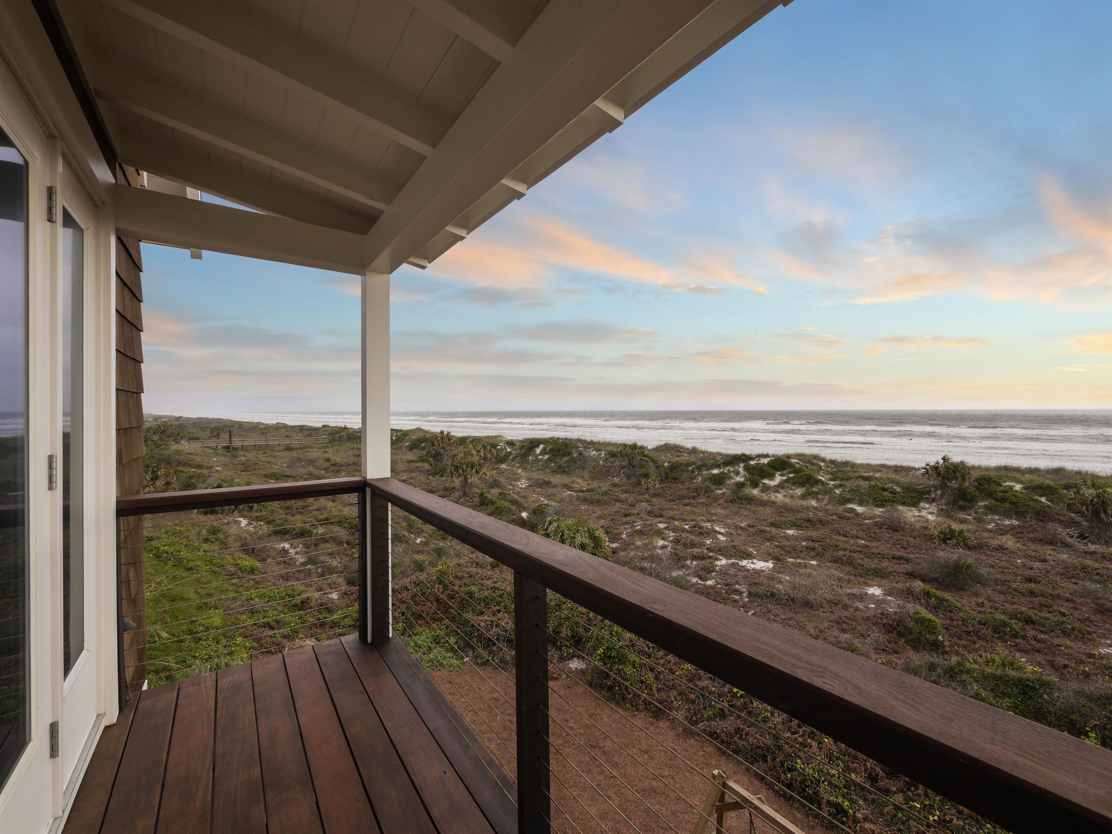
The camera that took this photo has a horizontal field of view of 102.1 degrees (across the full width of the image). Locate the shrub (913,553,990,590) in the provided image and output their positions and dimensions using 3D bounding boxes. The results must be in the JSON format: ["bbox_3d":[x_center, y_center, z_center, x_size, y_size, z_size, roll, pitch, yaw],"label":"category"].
[{"bbox_3d":[13.100,5.070,14.950,1.940,0.900,1.600,1,1,42],"label":"shrub"}]

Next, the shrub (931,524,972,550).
[{"bbox_3d":[16.500,4.970,18.850,1.250,0.950,1.150,1,1,41],"label":"shrub"}]

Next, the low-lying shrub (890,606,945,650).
[{"bbox_3d":[8.950,5.170,11.150,1.080,0.820,1.000,0,1,39],"label":"low-lying shrub"}]

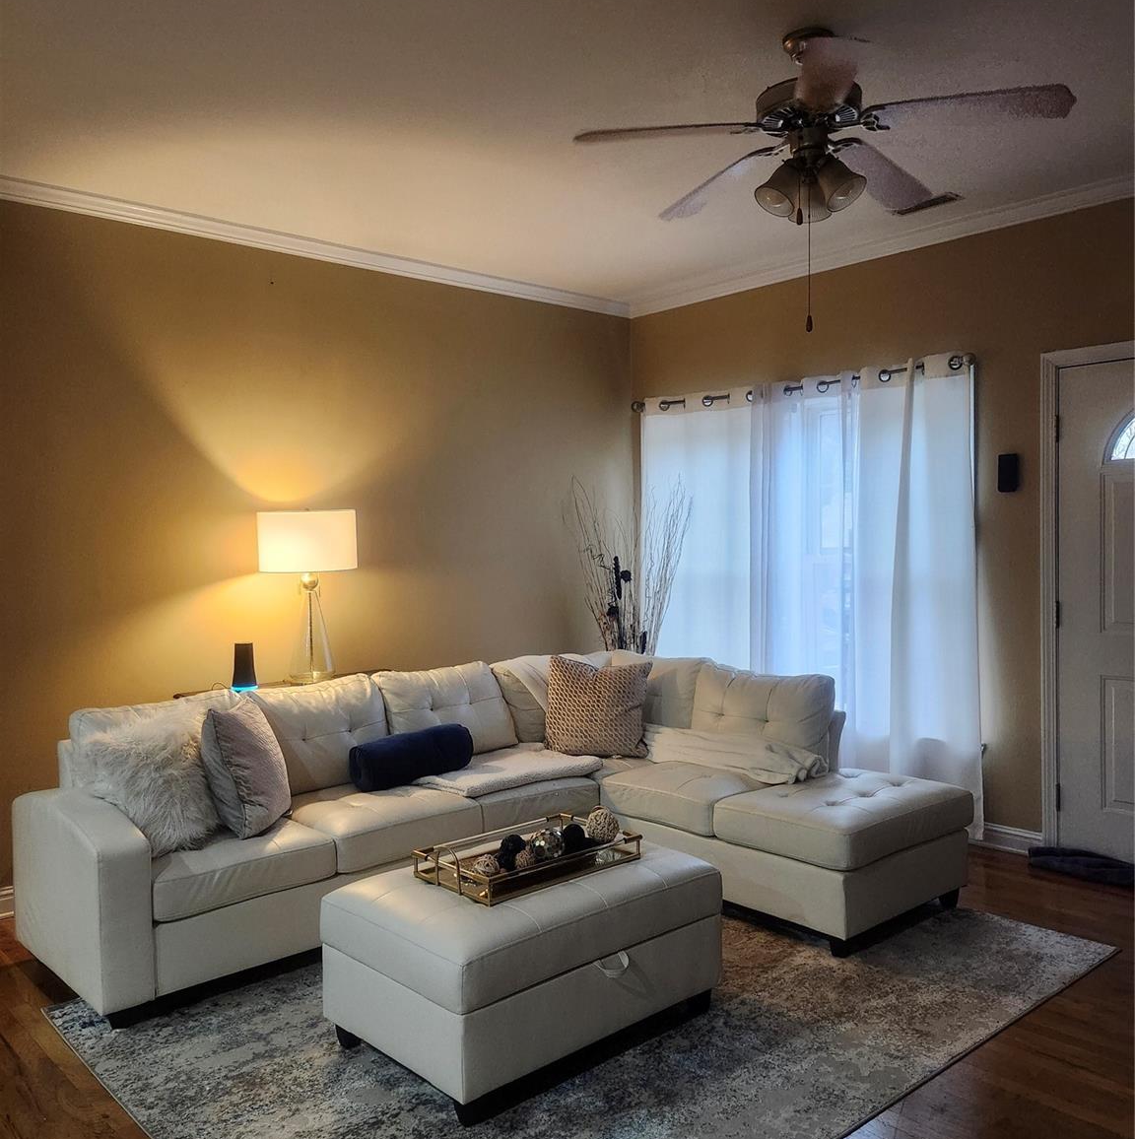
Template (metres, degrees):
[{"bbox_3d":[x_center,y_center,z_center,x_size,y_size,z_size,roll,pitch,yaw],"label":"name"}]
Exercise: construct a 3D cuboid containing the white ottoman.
[{"bbox_3d":[-0.113,1.069,2.851,0.930,0.450,0.640,-3,2,-42],"label":"white ottoman"}]

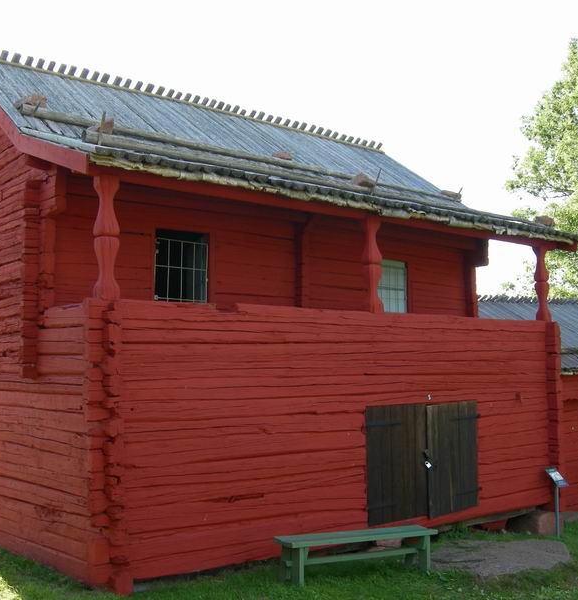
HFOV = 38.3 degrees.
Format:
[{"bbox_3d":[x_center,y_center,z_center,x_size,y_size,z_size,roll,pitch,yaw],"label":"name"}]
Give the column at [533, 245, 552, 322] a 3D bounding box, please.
[{"bbox_3d":[3.956,-0.228,12.991,0.200,1.130,0.190,3,-7,-38],"label":"column"}]

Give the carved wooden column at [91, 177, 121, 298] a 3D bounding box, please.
[{"bbox_3d":[-1.853,-0.619,8.469,0.200,1.261,0.190,3,-7,-38],"label":"carved wooden column"}]

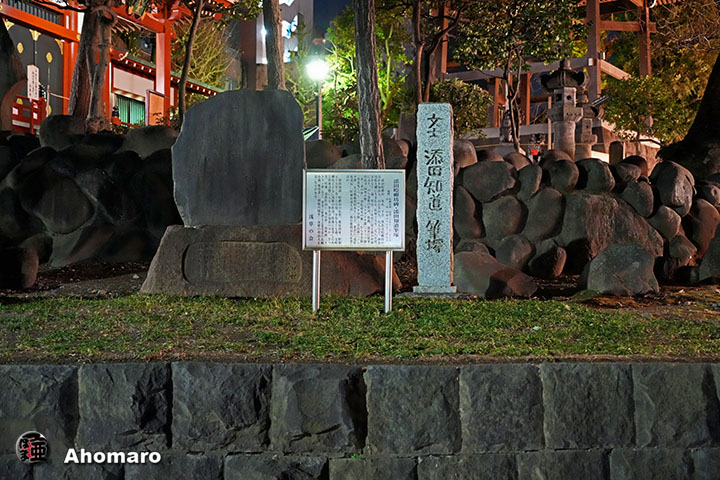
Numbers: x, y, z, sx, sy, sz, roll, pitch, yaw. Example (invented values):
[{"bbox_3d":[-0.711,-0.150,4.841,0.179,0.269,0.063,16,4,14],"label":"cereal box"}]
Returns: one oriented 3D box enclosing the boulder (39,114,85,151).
[{"bbox_3d":[-3.719,-1.331,11.000,0.600,0.475,0.480,0,0,0],"label":"boulder"}]

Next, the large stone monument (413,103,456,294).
[{"bbox_3d":[0.709,-0.379,8.200,0.385,1.749,0.270,0,0,10],"label":"large stone monument"}]

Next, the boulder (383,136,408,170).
[{"bbox_3d":[0.402,-0.993,10.100,0.349,0.386,0.323,0,0,0],"label":"boulder"}]

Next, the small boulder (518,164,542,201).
[{"bbox_3d":[2.002,-0.667,10.300,0.293,0.433,0.360,0,0,0],"label":"small boulder"}]

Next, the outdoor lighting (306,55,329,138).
[{"bbox_3d":[-0.725,-2.003,15.000,0.375,2.250,0.360,0,0,0],"label":"outdoor lighting"}]

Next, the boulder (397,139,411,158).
[{"bbox_3d":[0.503,-1.071,10.300,0.202,0.269,0.205,0,0,0],"label":"boulder"}]

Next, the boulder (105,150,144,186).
[{"bbox_3d":[-2.891,-0.884,10.800,0.491,0.430,0.420,0,0,0],"label":"boulder"}]

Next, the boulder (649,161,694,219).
[{"bbox_3d":[3.593,-0.585,10.100,0.517,0.654,0.500,0,0,0],"label":"boulder"}]

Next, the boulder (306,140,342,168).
[{"bbox_3d":[-0.473,-1.025,10.800,0.516,0.393,0.420,0,0,0],"label":"boulder"}]

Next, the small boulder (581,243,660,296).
[{"bbox_3d":[2.779,0.329,9.350,0.808,0.563,0.600,0,0,0],"label":"small boulder"}]

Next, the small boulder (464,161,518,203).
[{"bbox_3d":[1.463,-0.658,9.900,0.596,0.473,0.467,0,0,0],"label":"small boulder"}]

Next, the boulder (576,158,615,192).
[{"bbox_3d":[2.795,-0.762,10.400,0.449,0.402,0.420,0,0,0],"label":"boulder"}]

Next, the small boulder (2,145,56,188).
[{"bbox_3d":[-3.805,-0.844,10.100,0.597,0.505,0.483,0,0,0],"label":"small boulder"}]

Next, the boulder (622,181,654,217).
[{"bbox_3d":[3.248,-0.480,10.300,0.398,0.433,0.380,0,0,0],"label":"boulder"}]

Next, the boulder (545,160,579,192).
[{"bbox_3d":[2.267,-0.726,9.900,0.383,0.383,0.337,0,0,0],"label":"boulder"}]

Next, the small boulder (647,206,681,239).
[{"bbox_3d":[3.333,-0.191,9.600,0.371,0.393,0.336,0,0,0],"label":"small boulder"}]

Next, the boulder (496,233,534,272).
[{"bbox_3d":[1.738,0.152,9.900,0.450,0.428,0.420,0,0,0],"label":"boulder"}]

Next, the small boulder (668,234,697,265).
[{"bbox_3d":[3.482,0.103,9.500,0.302,0.324,0.275,0,0,0],"label":"small boulder"}]

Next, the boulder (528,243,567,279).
[{"bbox_3d":[2.115,0.231,9.900,0.439,0.405,0.400,0,0,0],"label":"boulder"}]

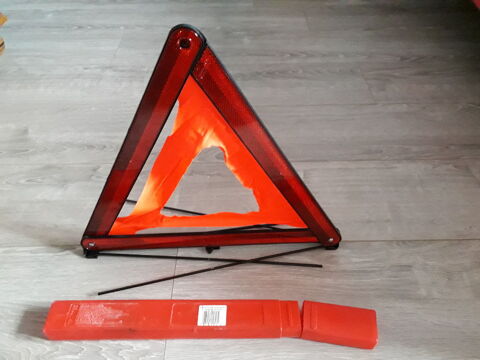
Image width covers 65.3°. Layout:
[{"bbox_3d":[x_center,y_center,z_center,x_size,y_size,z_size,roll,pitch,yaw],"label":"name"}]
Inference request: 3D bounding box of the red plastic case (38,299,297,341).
[{"bbox_3d":[-0.095,0.205,0.549,0.358,0.041,0.044,-1,49,1],"label":"red plastic case"}]

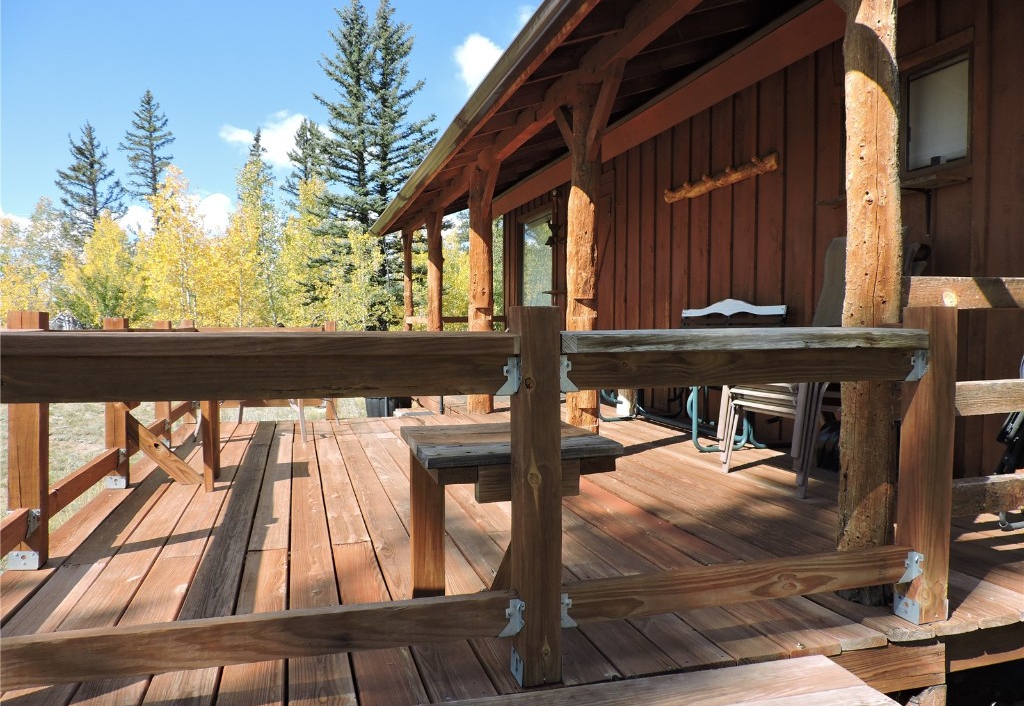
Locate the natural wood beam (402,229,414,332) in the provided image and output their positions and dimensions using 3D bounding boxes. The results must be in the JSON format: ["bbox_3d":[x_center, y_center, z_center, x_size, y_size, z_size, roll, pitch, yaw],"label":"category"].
[{"bbox_3d":[-1.561,-0.719,10.720,0.150,2.240,0.150,-1,2,-17],"label":"natural wood beam"}]

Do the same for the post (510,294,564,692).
[{"bbox_3d":[0.051,0.312,1.581,0.089,0.830,0.089,-1,2,-17],"label":"post"}]

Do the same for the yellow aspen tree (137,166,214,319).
[{"bbox_3d":[-9.450,-2.273,19.944,2.030,5.940,2.030,-1,2,-25],"label":"yellow aspen tree"}]

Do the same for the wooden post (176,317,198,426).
[{"bbox_3d":[-2.623,0.161,5.781,0.089,0.830,0.089,-1,2,-17],"label":"wooden post"}]

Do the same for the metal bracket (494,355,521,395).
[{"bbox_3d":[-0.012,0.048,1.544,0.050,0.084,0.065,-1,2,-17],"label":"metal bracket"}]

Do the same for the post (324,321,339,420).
[{"bbox_3d":[-1.541,0.152,6.052,0.089,0.830,0.089,-1,2,-17],"label":"post"}]

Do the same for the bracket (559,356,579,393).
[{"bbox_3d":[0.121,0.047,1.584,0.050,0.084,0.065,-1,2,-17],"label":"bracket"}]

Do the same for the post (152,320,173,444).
[{"bbox_3d":[-2.264,0.203,4.622,0.089,0.830,0.089,-1,2,-17],"label":"post"}]

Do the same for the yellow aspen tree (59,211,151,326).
[{"bbox_3d":[-10.878,-1.518,18.970,2.520,4.500,2.520,-1,2,-30],"label":"yellow aspen tree"}]

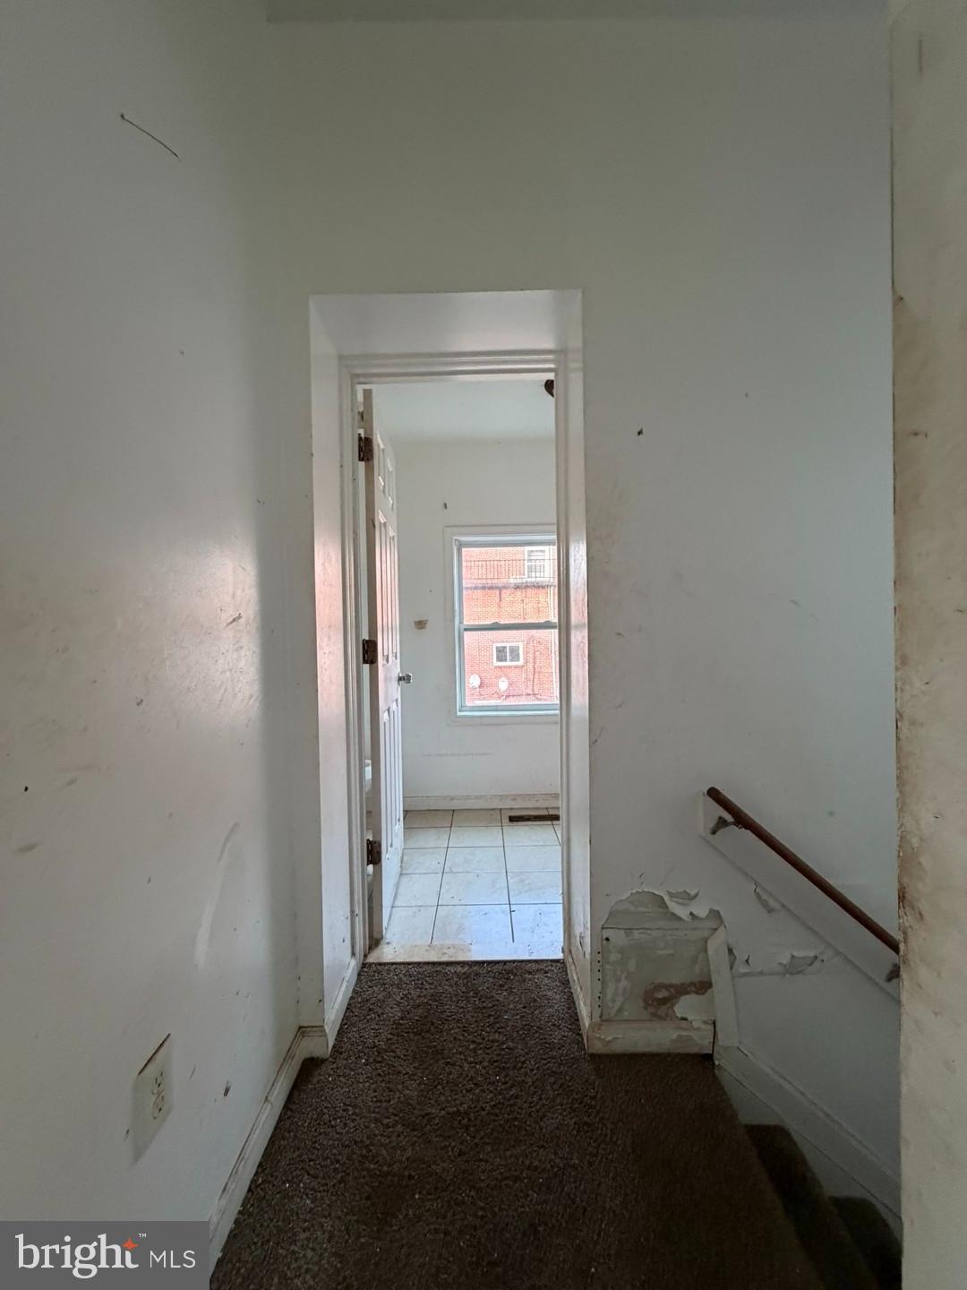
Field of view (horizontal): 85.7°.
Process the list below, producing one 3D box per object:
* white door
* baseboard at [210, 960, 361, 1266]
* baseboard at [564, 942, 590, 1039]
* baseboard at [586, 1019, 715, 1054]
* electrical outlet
[{"bbox_3d":[-0.428,0.073,2.291,0.037,2.030,0.710,-1,0,-3],"label":"white door"},{"bbox_3d":[-0.456,1.070,1.357,0.082,0.083,0.910,-1,0,0],"label":"baseboard"},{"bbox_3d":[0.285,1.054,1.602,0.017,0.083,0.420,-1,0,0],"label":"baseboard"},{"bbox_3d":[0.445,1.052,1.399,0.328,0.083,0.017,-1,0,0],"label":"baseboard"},{"bbox_3d":[-0.498,0.683,0.794,0.010,0.121,0.083,-1,0,0],"label":"electrical outlet"}]

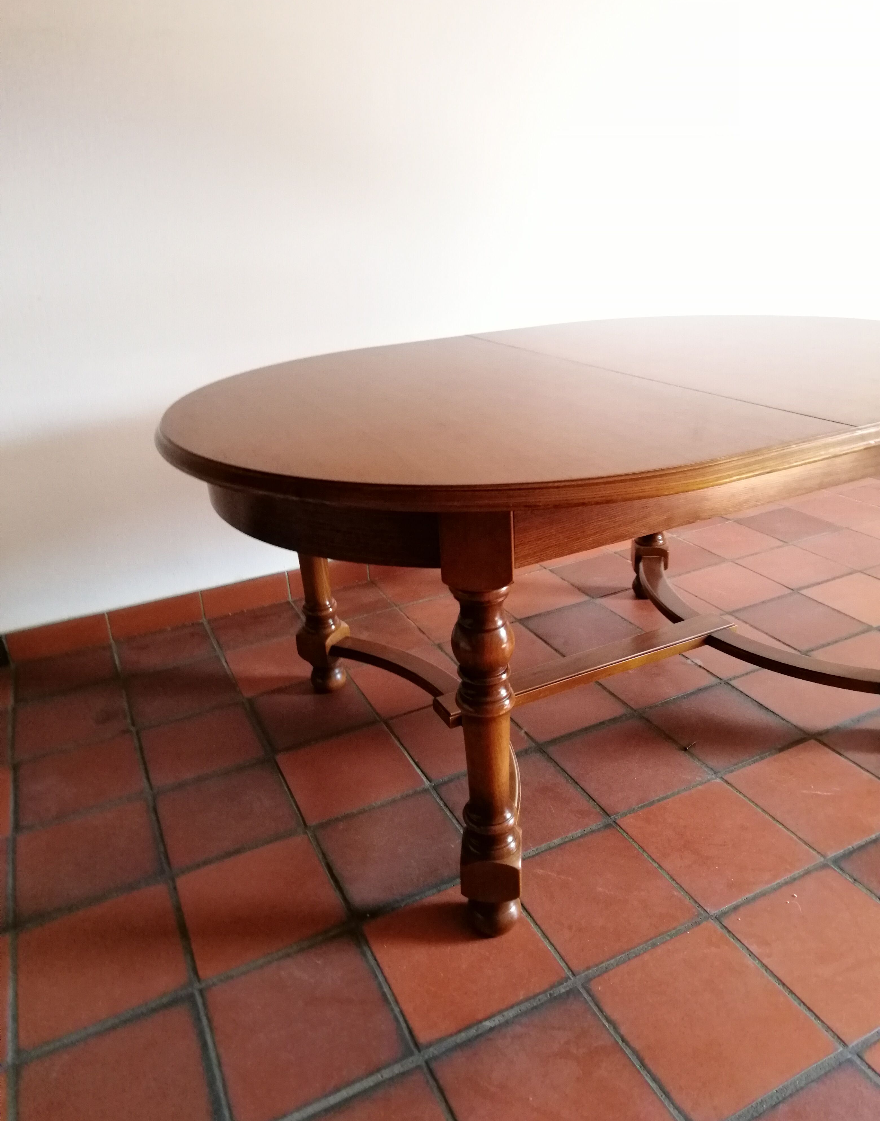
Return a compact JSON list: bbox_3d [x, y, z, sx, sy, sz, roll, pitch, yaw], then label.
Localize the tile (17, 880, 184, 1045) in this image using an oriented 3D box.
[{"bbox_3d":[-0.533,0.626,1.276,0.235,0.015,0.235,-13,25,-22],"label":"tile"}]

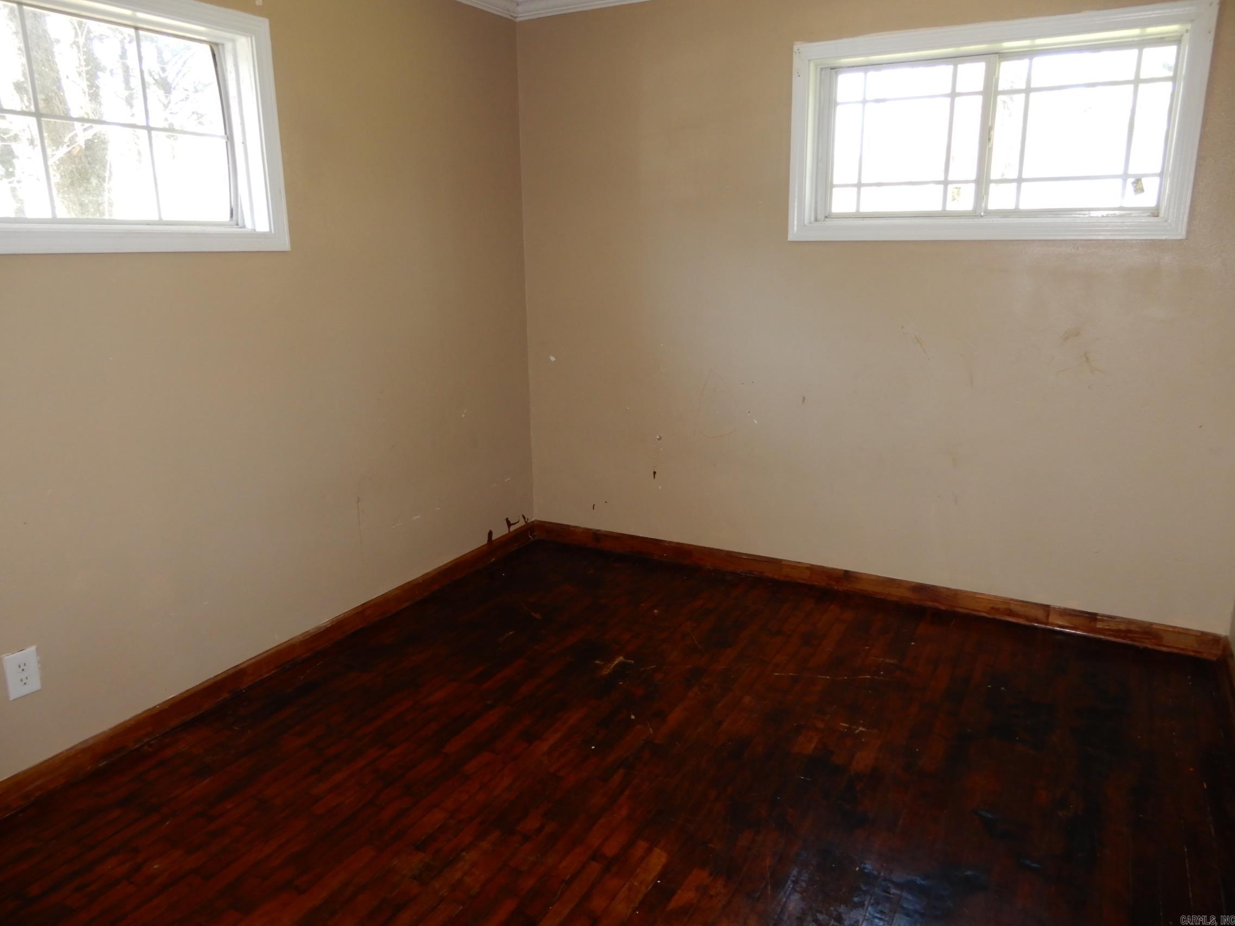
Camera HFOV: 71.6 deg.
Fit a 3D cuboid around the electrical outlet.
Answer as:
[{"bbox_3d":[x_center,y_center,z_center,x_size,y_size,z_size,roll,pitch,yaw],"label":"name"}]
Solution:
[{"bbox_3d":[-1.543,0.546,2.223,0.010,0.119,0.076,7,16,27],"label":"electrical outlet"}]

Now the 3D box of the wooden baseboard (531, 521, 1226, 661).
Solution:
[{"bbox_3d":[0.837,0.487,3.643,2.884,0.092,0.020,7,16,27],"label":"wooden baseboard"}]

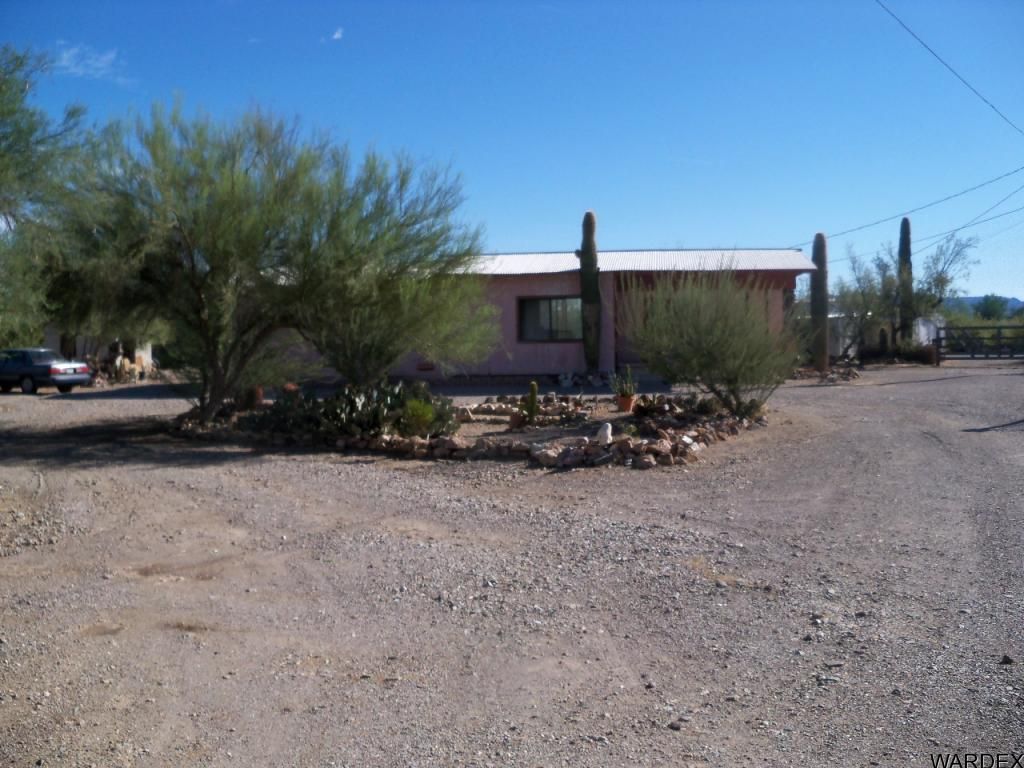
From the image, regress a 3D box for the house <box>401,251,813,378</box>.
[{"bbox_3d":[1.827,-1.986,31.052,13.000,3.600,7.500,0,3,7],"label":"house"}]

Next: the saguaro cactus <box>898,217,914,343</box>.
[{"bbox_3d":[15.626,-3.671,40.865,0.550,5.600,0.550,-1,3,0],"label":"saguaro cactus"}]

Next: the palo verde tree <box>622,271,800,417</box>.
[{"bbox_3d":[3.286,-0.720,17.389,3.000,2.500,2.900,-1,3,0],"label":"palo verde tree"}]

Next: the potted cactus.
[{"bbox_3d":[2.058,0.074,19.036,0.480,0.850,0.480,-1,3,0],"label":"potted cactus"}]

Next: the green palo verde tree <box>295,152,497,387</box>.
[{"bbox_3d":[-2.279,-1.913,19.421,4.200,4.750,4.200,-1,3,0],"label":"green palo verde tree"}]

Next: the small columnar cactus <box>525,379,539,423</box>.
[{"bbox_3d":[0.316,0.234,16.941,0.200,0.700,0.200,-1,3,0],"label":"small columnar cactus"}]

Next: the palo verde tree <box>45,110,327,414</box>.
[{"bbox_3d":[-5.451,-2.003,17.111,4.600,5.250,4.600,-1,3,0],"label":"palo verde tree"}]

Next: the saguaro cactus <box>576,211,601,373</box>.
[{"bbox_3d":[1.957,-2.232,26.116,0.560,4.250,0.540,-1,3,0],"label":"saguaro cactus"}]

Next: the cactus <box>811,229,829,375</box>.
[{"bbox_3d":[9.214,-2.446,30.916,0.500,4.200,0.500,-1,3,0],"label":"cactus"}]

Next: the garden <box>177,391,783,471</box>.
[{"bbox_3d":[-0.496,0.439,16.552,9.600,0.450,9.000,-1,3,0],"label":"garden"}]

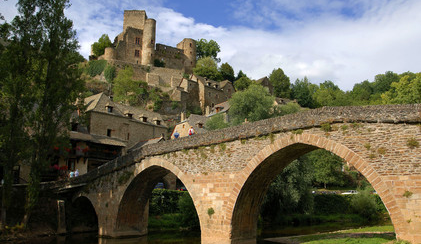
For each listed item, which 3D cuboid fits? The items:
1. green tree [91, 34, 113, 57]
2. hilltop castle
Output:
[{"bbox_3d":[-42.916,-30.021,137.211,8.800,9.000,8.400,0,-10,0],"label":"green tree"},{"bbox_3d":[-25.963,-32.476,137.852,38.000,24.500,25.000,2,-10,-13],"label":"hilltop castle"}]

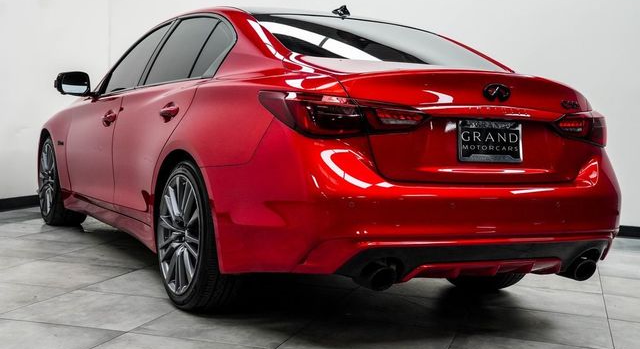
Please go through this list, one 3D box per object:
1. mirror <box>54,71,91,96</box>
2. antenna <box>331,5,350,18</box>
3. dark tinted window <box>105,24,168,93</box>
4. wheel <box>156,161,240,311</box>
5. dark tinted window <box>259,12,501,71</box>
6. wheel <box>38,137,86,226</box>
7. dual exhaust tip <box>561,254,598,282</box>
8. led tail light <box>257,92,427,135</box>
[{"bbox_3d":[-1.506,-0.553,4.861,0.210,0.148,0.120,0,4,-30],"label":"mirror"},{"bbox_3d":[0.106,-0.803,3.950,0.060,0.058,0.140,0,4,-30],"label":"antenna"},{"bbox_3d":[-1.012,-0.642,4.432,0.085,0.410,0.720,25,-8,-29],"label":"dark tinted window"},{"bbox_3d":[-0.499,0.252,3.474,0.265,0.665,0.665,0,4,-30],"label":"wheel"},{"bbox_3d":[0.275,-0.615,3.658,1.180,0.130,0.720,0,26,-30],"label":"dark tinted window"},{"bbox_3d":[-1.839,0.043,5.670,0.250,0.670,0.670,0,4,-30],"label":"wheel"},{"bbox_3d":[1.053,0.379,3.302,0.092,0.092,0.130,0,4,-30],"label":"dual exhaust tip"},{"bbox_3d":[0.085,-0.220,2.896,0.520,0.170,0.360,0,4,-30],"label":"led tail light"}]

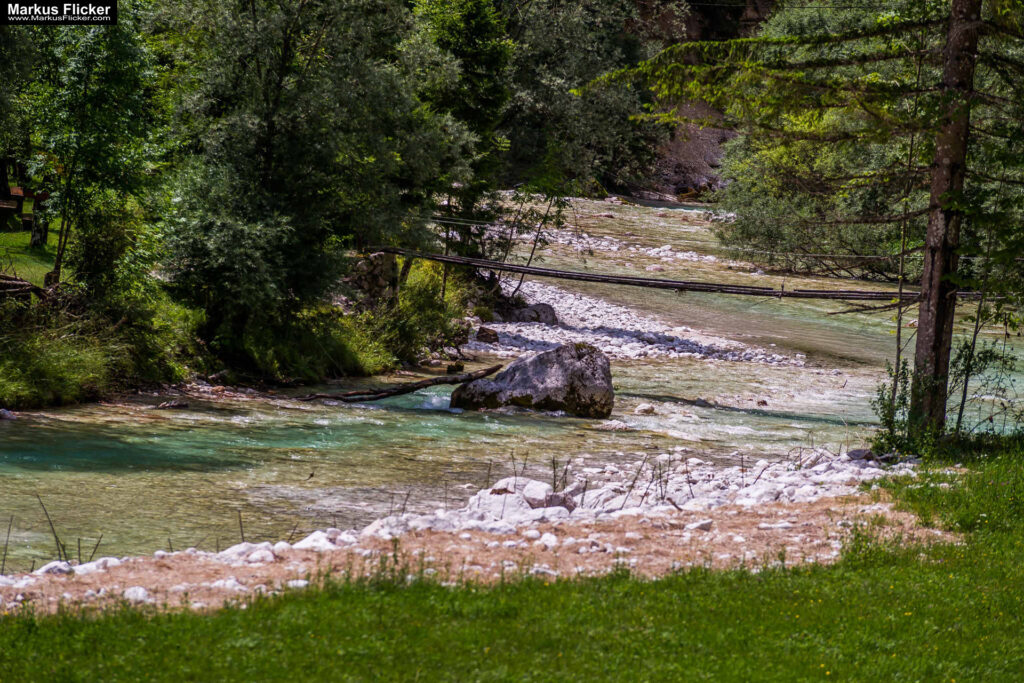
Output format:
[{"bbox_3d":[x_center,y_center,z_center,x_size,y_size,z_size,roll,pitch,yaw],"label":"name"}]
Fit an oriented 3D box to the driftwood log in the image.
[{"bbox_3d":[-1.880,0.722,95.500,3.500,0.330,0.400,-9,0,10],"label":"driftwood log"}]

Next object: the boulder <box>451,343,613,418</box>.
[{"bbox_3d":[0.326,0.685,95.000,2.400,1.350,1.850,1,2,15],"label":"boulder"}]

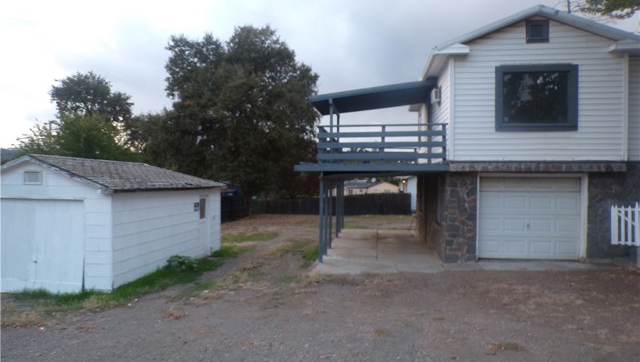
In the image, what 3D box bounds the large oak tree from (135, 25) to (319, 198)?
[{"bbox_3d":[-6.200,-4.000,29.300,12.100,12.600,11.000,0,0,0],"label":"large oak tree"}]

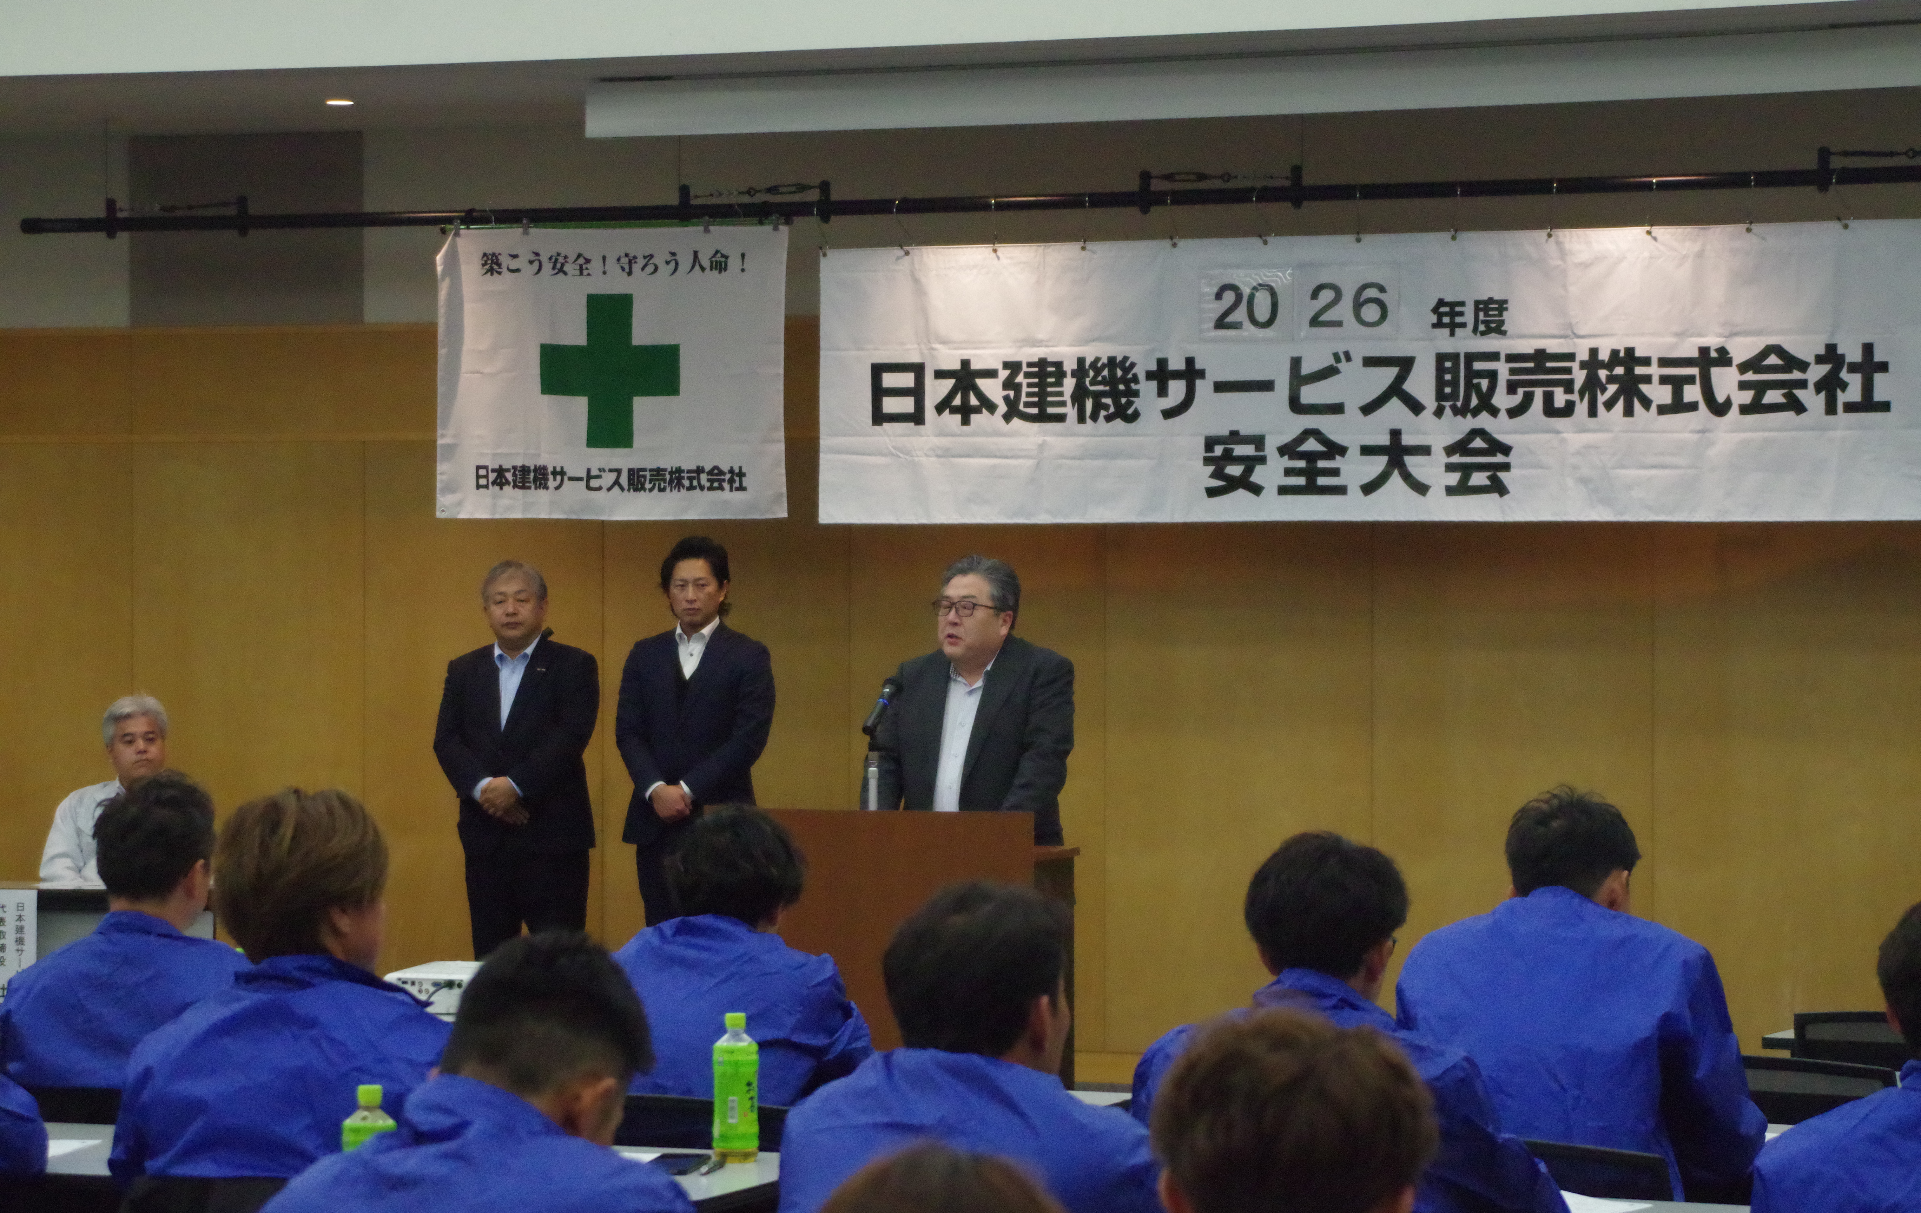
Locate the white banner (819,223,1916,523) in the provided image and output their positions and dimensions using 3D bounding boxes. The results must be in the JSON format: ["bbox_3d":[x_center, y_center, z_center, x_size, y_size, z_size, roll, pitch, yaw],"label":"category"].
[{"bbox_3d":[1.215,-0.697,15.804,3.600,0.880,0.030,0,0,23],"label":"white banner"}]

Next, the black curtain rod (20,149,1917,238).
[{"bbox_3d":[0.071,-1.270,16.277,7.000,0.120,0.070,0,0,23],"label":"black curtain rod"}]

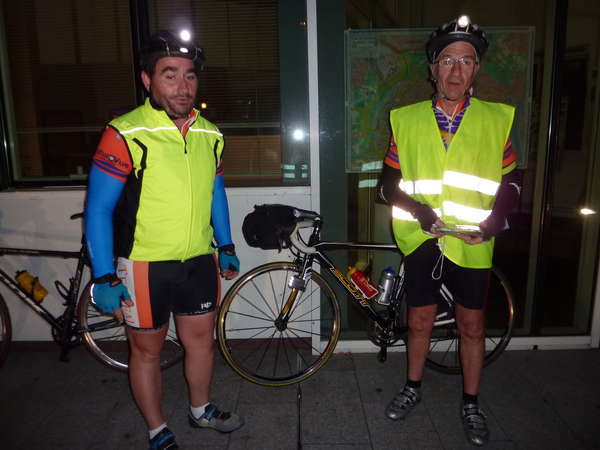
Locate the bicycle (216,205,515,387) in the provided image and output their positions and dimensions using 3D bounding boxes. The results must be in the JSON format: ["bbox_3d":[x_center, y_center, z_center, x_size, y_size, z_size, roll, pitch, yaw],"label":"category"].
[{"bbox_3d":[0.388,0.356,2.340,1.655,0.980,0.450,-2,0,-6],"label":"bicycle"}]

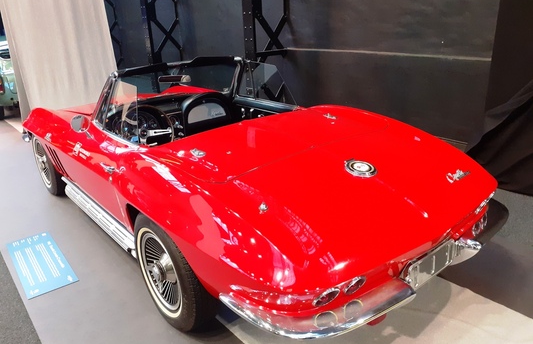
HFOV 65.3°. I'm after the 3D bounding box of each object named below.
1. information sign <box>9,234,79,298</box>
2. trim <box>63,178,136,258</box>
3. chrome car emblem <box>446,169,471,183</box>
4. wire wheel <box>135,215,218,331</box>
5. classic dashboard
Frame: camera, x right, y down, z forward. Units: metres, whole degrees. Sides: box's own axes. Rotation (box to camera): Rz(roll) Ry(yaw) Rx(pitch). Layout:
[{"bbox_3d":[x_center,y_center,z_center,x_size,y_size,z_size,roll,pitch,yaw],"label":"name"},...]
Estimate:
[{"bbox_3d":[-1.584,0.620,2.905,0.296,0.015,0.870,-17,25,-37],"label":"information sign"},{"bbox_3d":[-1.234,0.299,3.078,0.120,0.170,1.540,-17,25,-37],"label":"trim"},{"bbox_3d":[1.022,0.016,2.197,0.200,0.012,0.070,-10,40,-39],"label":"chrome car emblem"},{"bbox_3d":[-0.482,0.491,2.211,0.200,0.670,0.670,-17,25,-37],"label":"wire wheel"},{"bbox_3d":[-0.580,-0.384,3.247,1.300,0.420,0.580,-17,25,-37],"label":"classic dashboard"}]

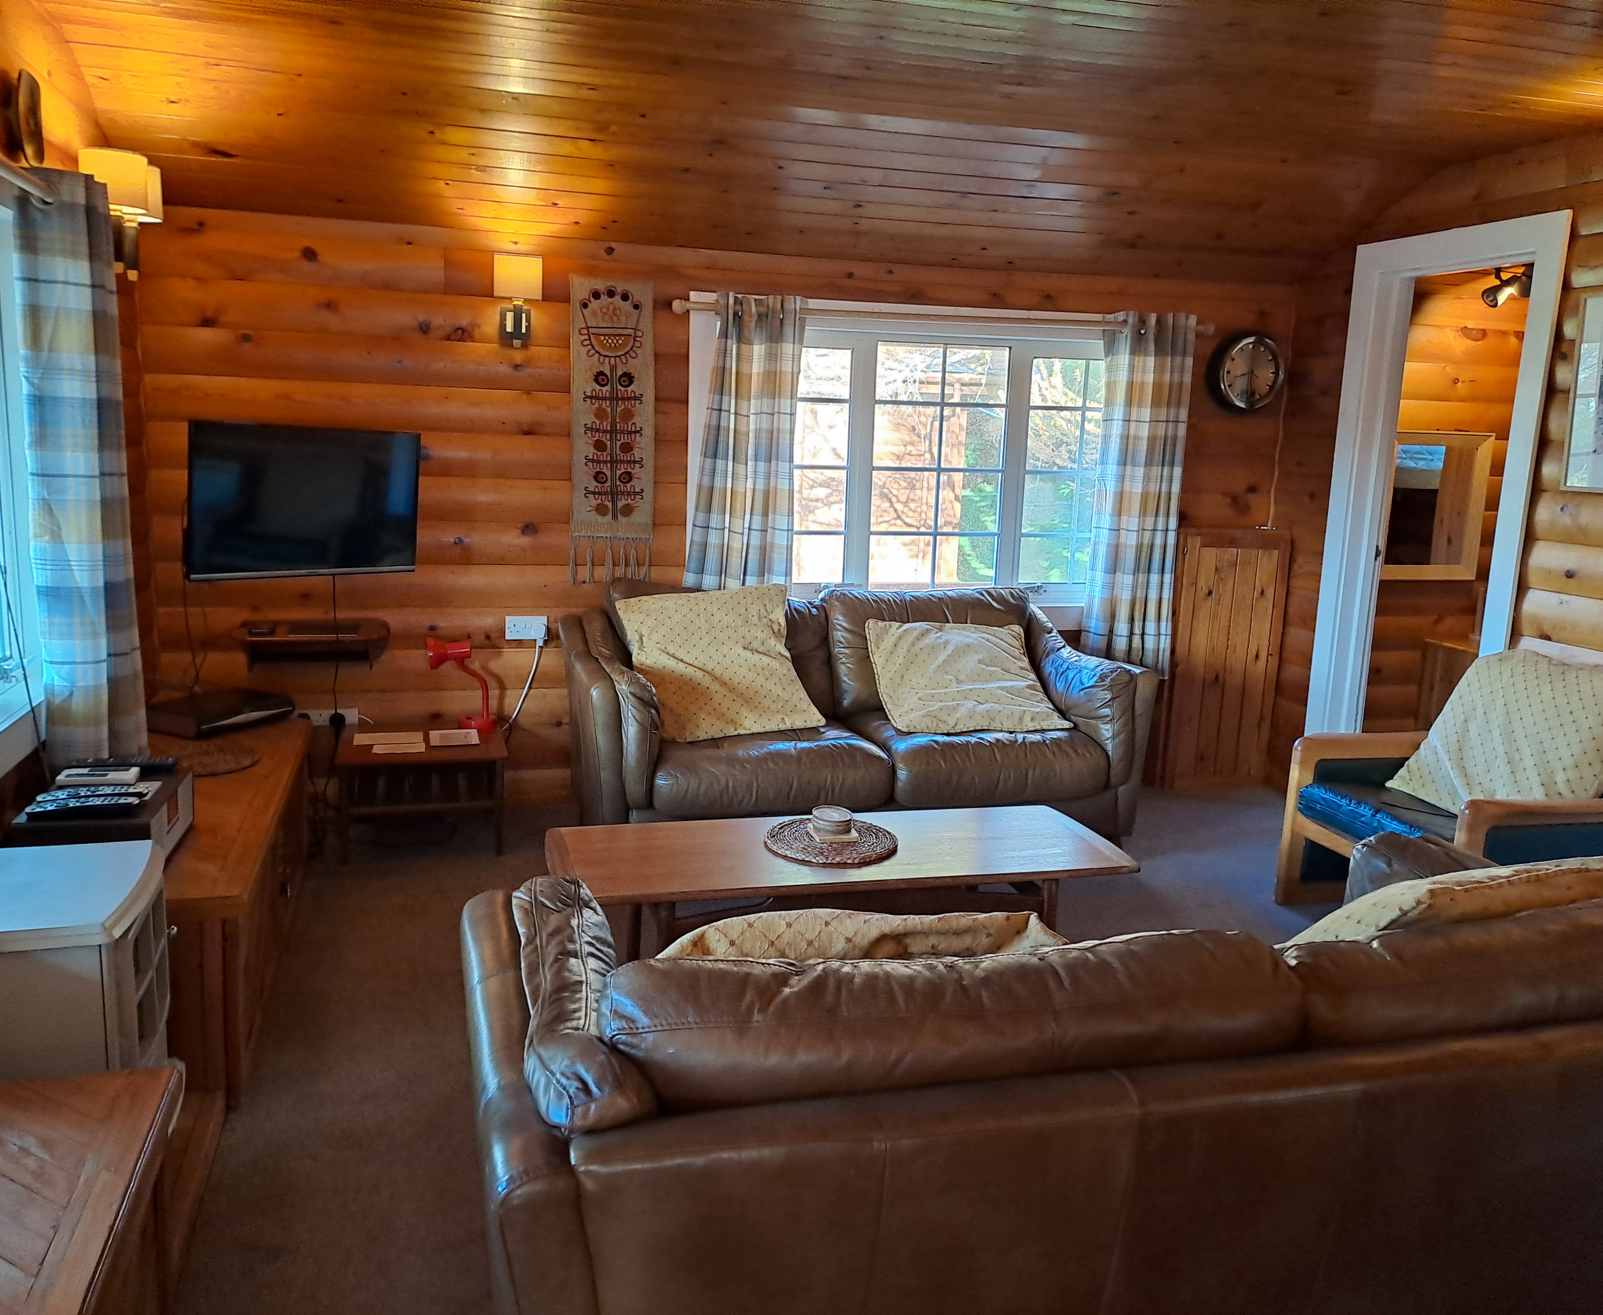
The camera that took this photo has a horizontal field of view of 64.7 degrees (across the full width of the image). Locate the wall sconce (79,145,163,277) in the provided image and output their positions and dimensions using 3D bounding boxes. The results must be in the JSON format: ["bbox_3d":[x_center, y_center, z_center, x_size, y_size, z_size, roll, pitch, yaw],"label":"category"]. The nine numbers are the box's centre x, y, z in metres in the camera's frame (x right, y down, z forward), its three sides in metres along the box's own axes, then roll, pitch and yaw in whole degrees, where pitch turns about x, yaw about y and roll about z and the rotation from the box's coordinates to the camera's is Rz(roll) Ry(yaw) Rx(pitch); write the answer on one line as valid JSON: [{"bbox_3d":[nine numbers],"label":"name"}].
[{"bbox_3d":[-1.783,-1.137,3.289,0.185,0.300,0.360,-1,11,-16],"label":"wall sconce"}]

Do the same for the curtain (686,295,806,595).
[{"bbox_3d":[-0.212,-0.560,4.475,0.385,1.401,0.120,-1,11,-16],"label":"curtain"}]

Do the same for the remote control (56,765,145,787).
[{"bbox_3d":[-1.672,0.291,3.011,0.170,0.022,0.075,0,11,-13],"label":"remote control"}]

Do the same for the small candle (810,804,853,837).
[{"bbox_3d":[0.076,0.408,3.162,0.094,0.042,0.094,-1,11,-16],"label":"small candle"}]

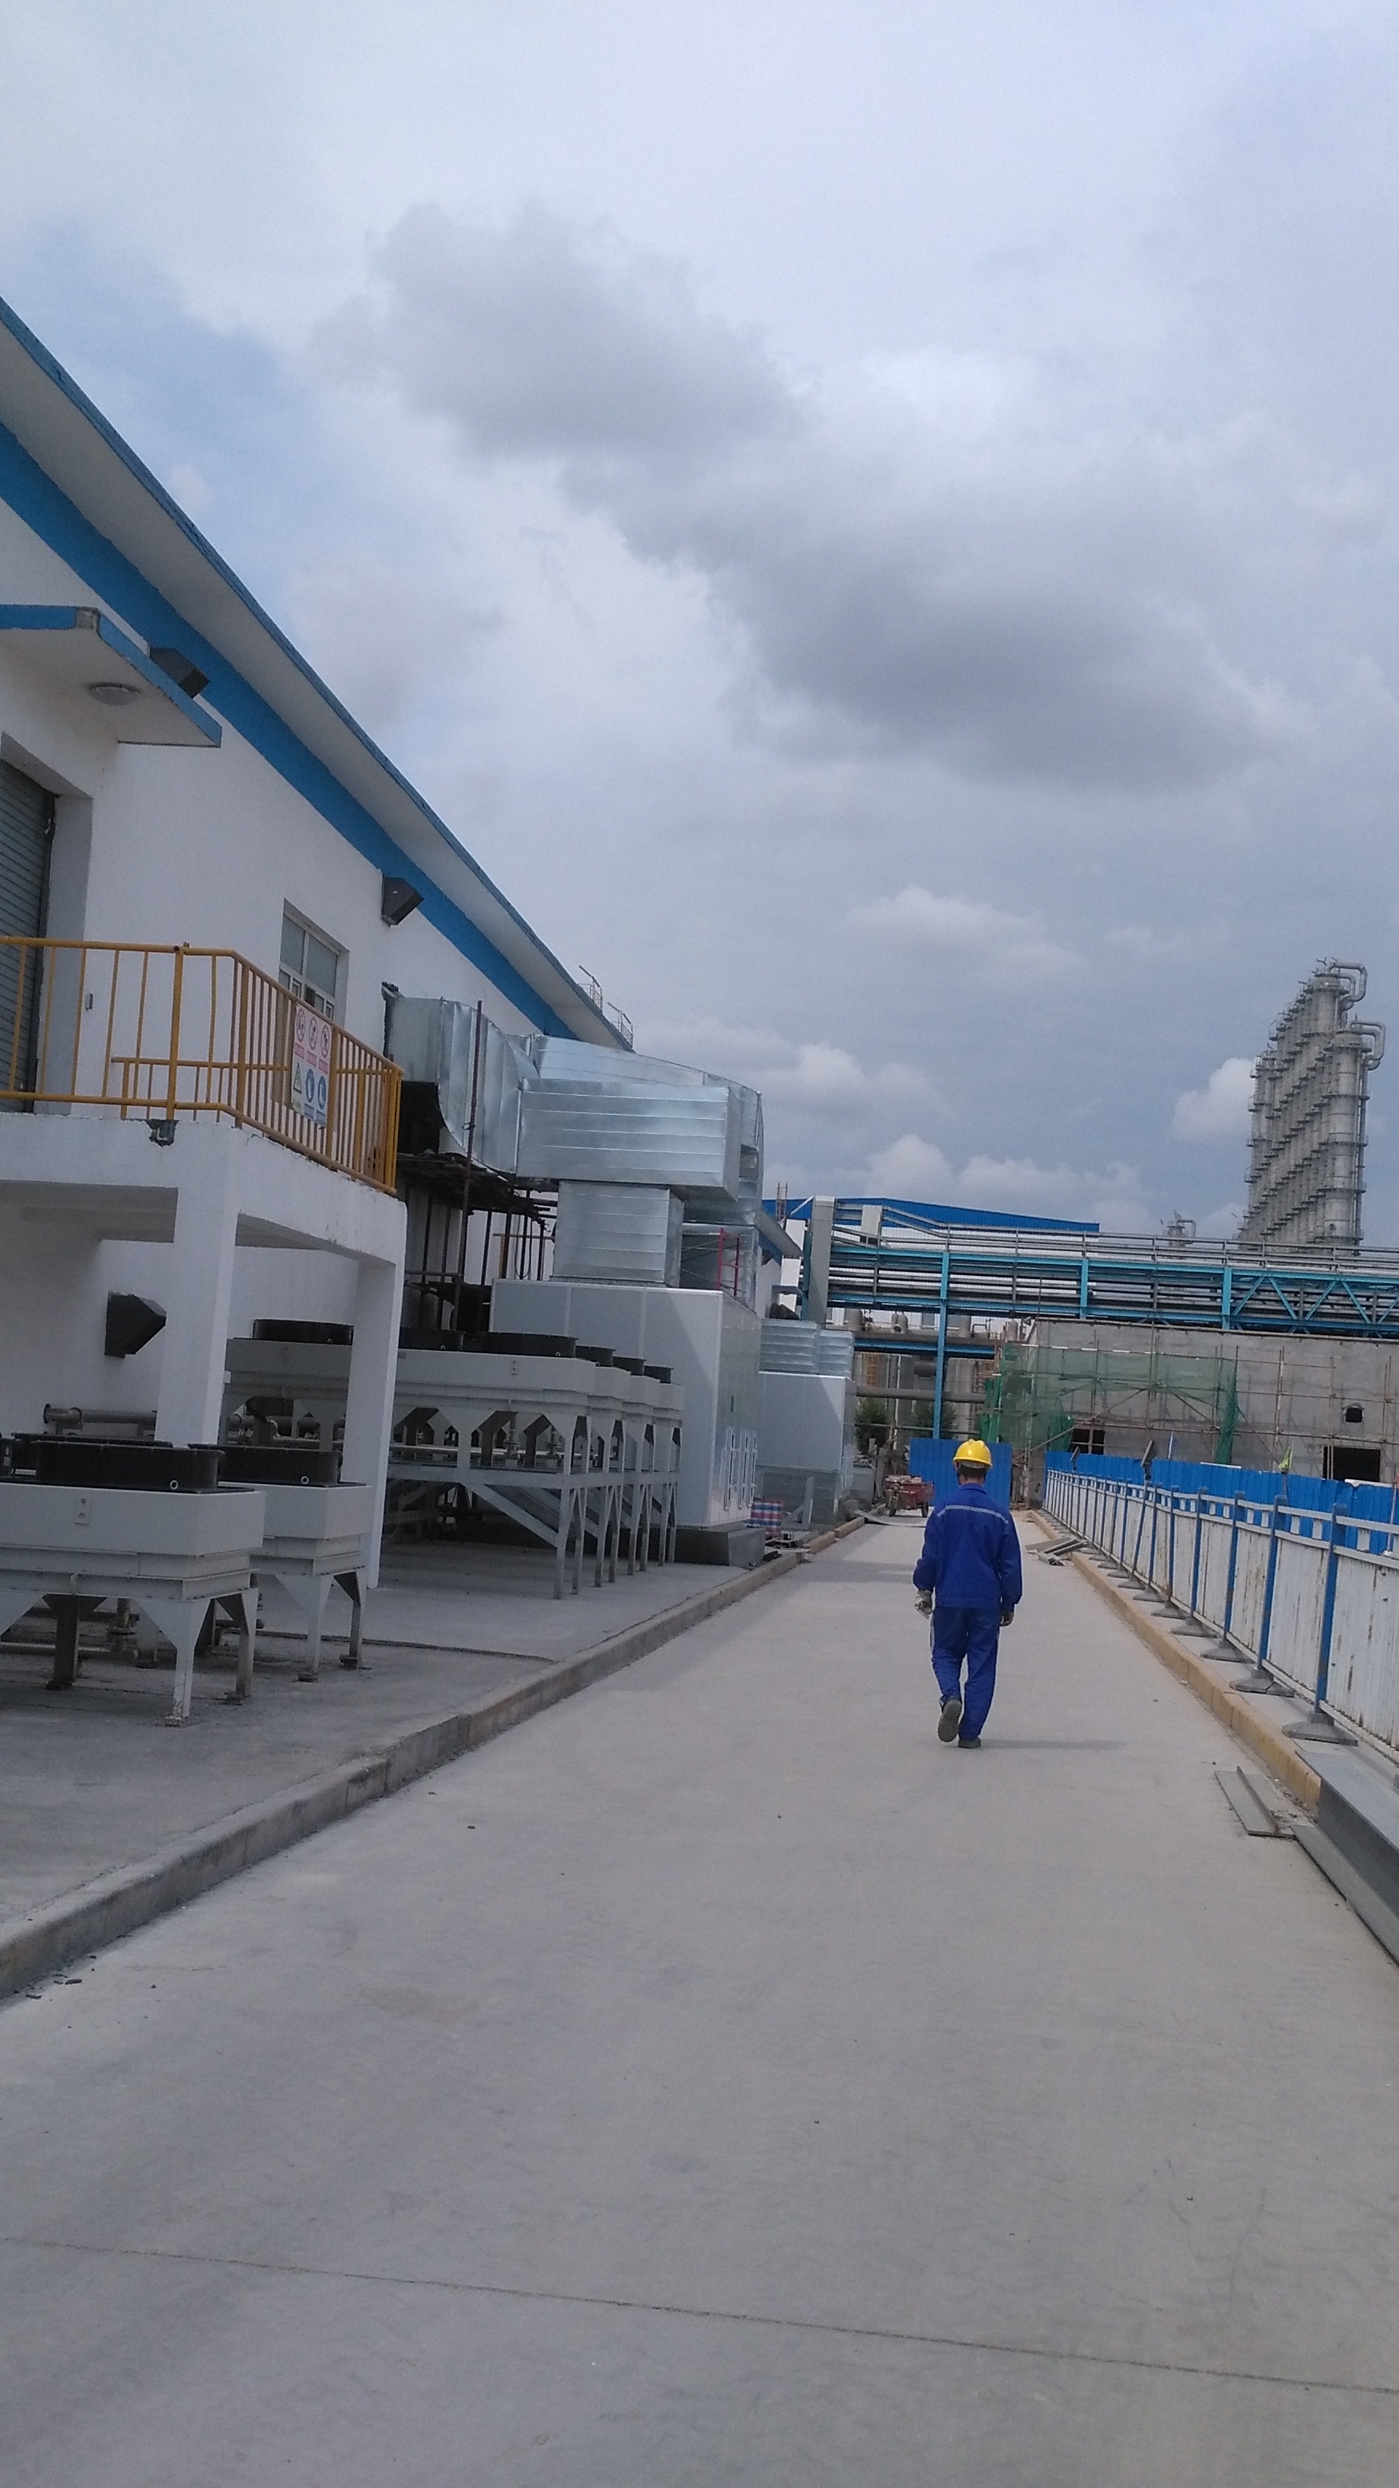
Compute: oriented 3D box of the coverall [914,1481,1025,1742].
[{"bbox_3d":[1.529,2.091,15.250,0.600,1.470,0.420,3,-4,6],"label":"coverall"}]

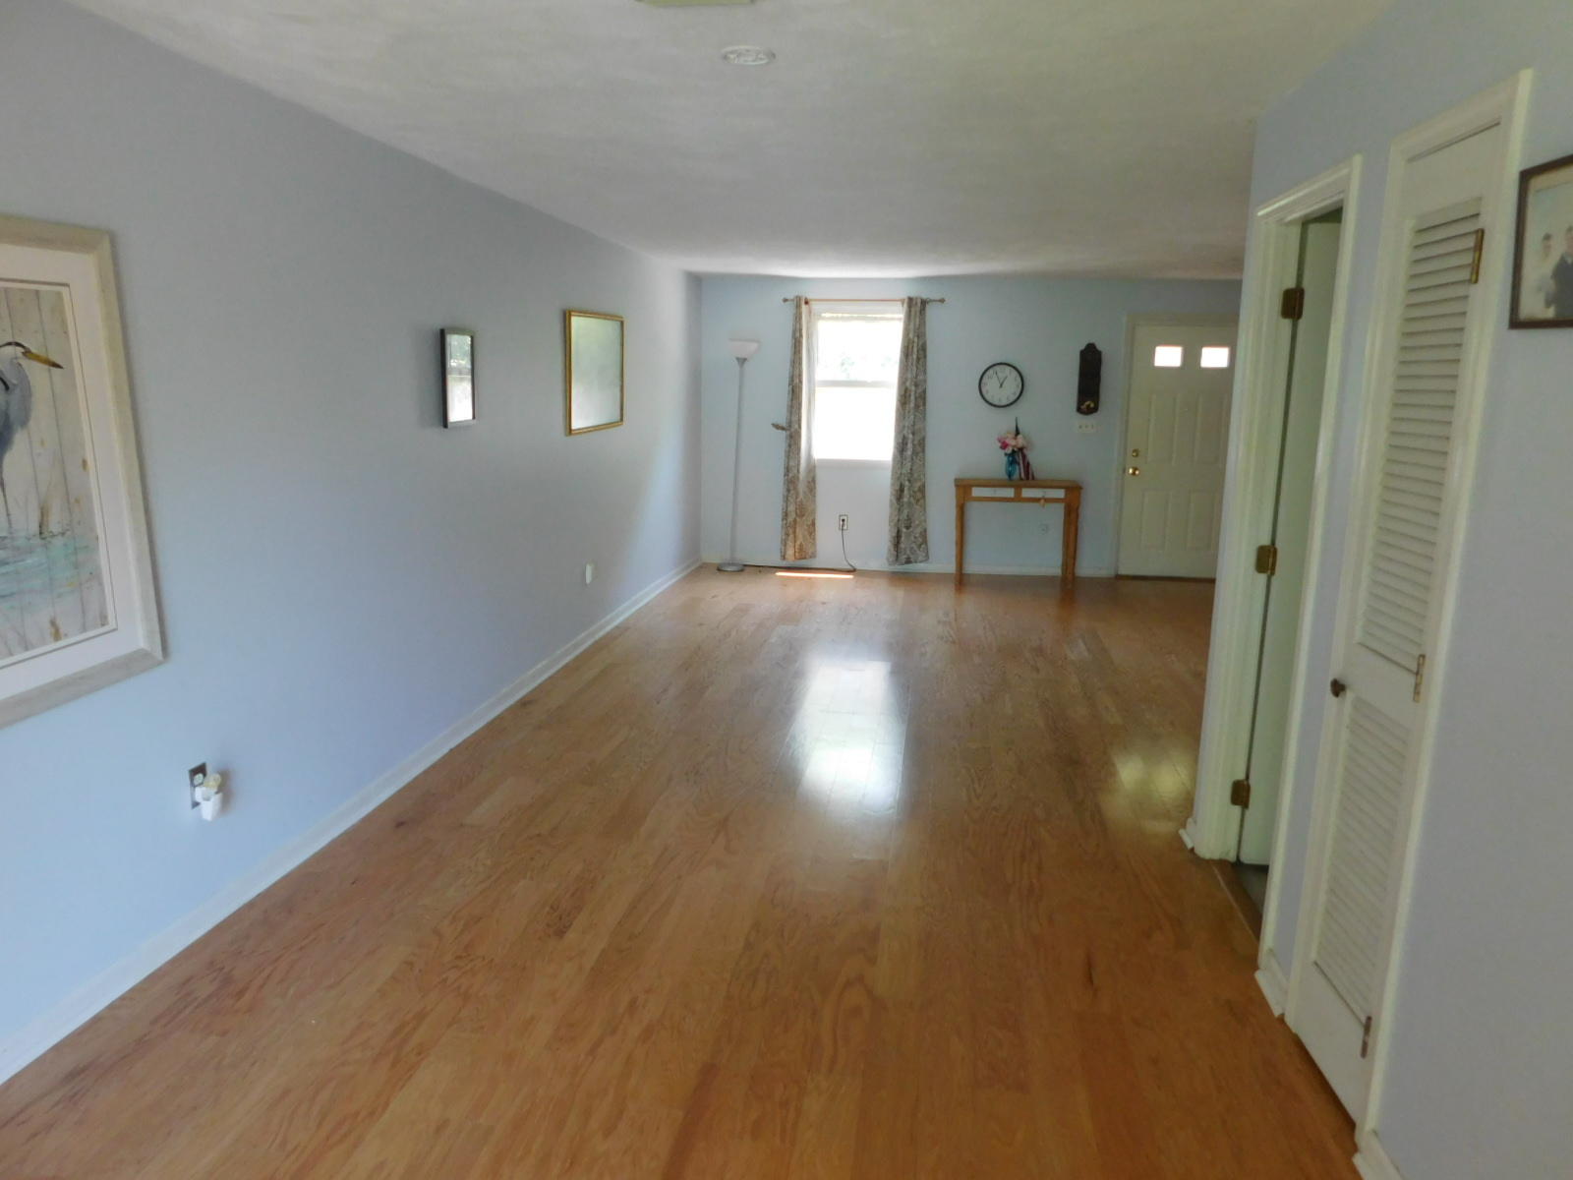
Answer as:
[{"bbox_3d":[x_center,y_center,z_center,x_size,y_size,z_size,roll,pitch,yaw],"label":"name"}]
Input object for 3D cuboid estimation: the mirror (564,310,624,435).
[{"bbox_3d":[-1.127,-1.304,6.287,0.030,0.675,1.010,3,12,8],"label":"mirror"}]

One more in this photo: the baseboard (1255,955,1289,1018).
[{"bbox_3d":[1.315,1.055,2.822,0.030,0.090,0.185,3,12,8],"label":"baseboard"}]

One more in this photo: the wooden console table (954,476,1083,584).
[{"bbox_3d":[1.899,-0.479,8.628,1.000,0.820,0.360,2,11,6],"label":"wooden console table"}]

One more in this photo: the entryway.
[{"bbox_3d":[3.255,-1.129,8.562,1.030,2.130,0.120,2,11,6],"label":"entryway"}]

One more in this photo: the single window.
[{"bbox_3d":[0.599,-1.733,8.776,0.820,1.290,0.090,2,11,6],"label":"single window"}]

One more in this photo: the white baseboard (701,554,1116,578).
[{"bbox_3d":[0.993,-0.202,9.003,3.540,0.094,0.025,2,11,6],"label":"white baseboard"}]

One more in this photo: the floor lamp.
[{"bbox_3d":[-0.406,-1.108,8.846,0.270,1.880,0.270,4,12,6],"label":"floor lamp"}]

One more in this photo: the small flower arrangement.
[{"bbox_3d":[1.869,-1.133,8.554,0.290,0.490,0.220,2,11,6],"label":"small flower arrangement"}]

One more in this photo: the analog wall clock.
[{"bbox_3d":[1.772,-1.685,8.601,0.370,0.370,0.040,2,11,6],"label":"analog wall clock"}]

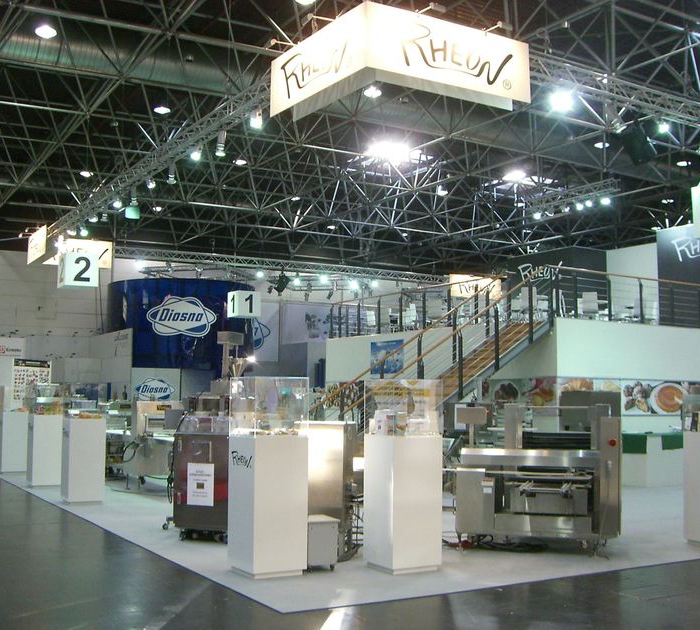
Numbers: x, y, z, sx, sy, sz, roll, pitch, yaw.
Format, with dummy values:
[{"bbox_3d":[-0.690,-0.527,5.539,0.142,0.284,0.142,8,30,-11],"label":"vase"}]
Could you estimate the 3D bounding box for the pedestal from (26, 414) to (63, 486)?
[{"bbox_3d":[-5.056,2.227,15.259,0.500,1.170,0.500,3,-6,-30],"label":"pedestal"}]

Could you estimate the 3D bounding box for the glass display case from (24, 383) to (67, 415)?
[{"bbox_3d":[-5.065,1.388,15.333,0.500,0.500,0.500,3,-6,-30],"label":"glass display case"}]

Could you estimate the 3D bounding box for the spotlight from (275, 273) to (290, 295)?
[{"bbox_3d":[-1.779,-0.857,24.300,0.400,0.540,0.400,1,-5,-4],"label":"spotlight"}]

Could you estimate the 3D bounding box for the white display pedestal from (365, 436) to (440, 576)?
[{"bbox_3d":[0.468,1.649,8.167,0.498,1.150,0.498,3,-6,-29],"label":"white display pedestal"}]

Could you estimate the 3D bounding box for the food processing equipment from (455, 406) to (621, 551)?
[{"bbox_3d":[1.942,1.682,9.841,1.620,1.480,1.250,0,-5,5],"label":"food processing equipment"}]

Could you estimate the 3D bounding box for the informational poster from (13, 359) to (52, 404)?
[{"bbox_3d":[-7.224,1.497,20.944,0.040,1.000,1.050,-2,-6,30],"label":"informational poster"}]

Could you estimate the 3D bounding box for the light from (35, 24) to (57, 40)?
[{"bbox_3d":[-7.081,-6.565,21.440,0.500,0.200,0.500,3,-6,-30],"label":"light"}]

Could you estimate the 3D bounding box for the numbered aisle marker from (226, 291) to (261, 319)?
[{"bbox_3d":[-3.170,-0.305,27.433,0.750,0.750,0.750,3,-6,-30],"label":"numbered aisle marker"}]

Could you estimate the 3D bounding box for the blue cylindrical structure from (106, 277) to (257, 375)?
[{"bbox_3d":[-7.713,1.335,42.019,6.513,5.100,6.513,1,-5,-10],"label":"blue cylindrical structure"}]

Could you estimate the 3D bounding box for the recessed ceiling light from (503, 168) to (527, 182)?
[{"bbox_3d":[6.509,-5.518,36.502,0.900,0.280,0.900,3,-6,-30],"label":"recessed ceiling light"}]

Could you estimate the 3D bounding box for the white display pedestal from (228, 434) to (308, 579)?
[{"bbox_3d":[-0.714,1.642,8.055,0.500,1.170,0.500,3,-6,-30],"label":"white display pedestal"}]

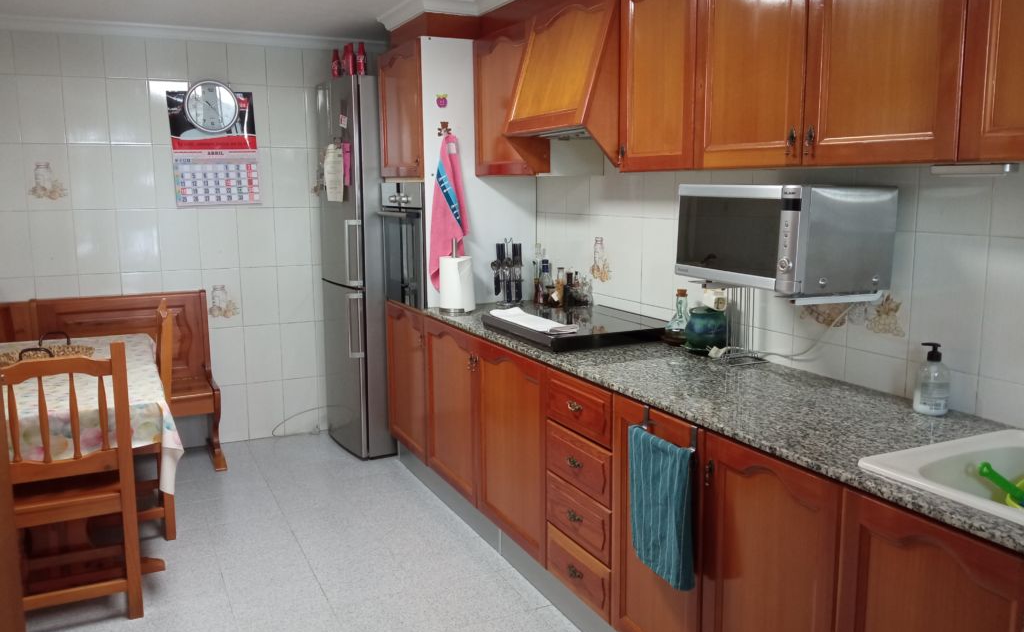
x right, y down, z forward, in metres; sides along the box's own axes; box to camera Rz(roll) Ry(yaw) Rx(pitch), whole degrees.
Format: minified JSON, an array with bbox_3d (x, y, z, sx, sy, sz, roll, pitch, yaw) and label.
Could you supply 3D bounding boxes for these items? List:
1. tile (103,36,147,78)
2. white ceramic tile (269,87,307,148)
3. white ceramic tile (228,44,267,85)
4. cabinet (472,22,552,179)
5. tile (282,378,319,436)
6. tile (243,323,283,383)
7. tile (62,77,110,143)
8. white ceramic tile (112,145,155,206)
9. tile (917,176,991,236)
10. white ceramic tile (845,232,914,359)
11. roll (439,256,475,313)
[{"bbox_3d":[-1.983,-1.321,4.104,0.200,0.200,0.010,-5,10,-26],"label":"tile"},{"bbox_3d":[-1.262,-1.117,4.492,0.198,0.332,0.010,-5,10,-26],"label":"white ceramic tile"},{"bbox_3d":[-1.437,-1.362,4.342,0.200,0.204,0.010,-4,10,-22],"label":"white ceramic tile"},{"bbox_3d":[0.110,-0.915,3.476,0.340,0.603,0.595,-5,10,-26],"label":"cabinet"},{"bbox_3d":[-1.259,0.534,4.758,0.200,0.334,0.010,-5,10,-26],"label":"tile"},{"bbox_3d":[-1.435,0.219,4.609,0.200,0.334,0.010,-5,10,-26],"label":"tile"},{"bbox_3d":[-2.160,-1.041,4.051,0.200,0.334,0.010,-5,10,-26],"label":"tile"},{"bbox_3d":[-1.980,-0.727,4.196,0.200,0.334,0.010,-5,10,-26],"label":"white ceramic tile"},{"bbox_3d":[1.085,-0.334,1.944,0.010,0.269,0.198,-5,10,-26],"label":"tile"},{"bbox_3d":[0.999,-0.063,2.168,0.010,0.332,0.198,-5,10,-26],"label":"white ceramic tile"},{"bbox_3d":[-0.242,-0.139,3.515,0.144,0.230,0.144,0,9,0],"label":"roll"}]

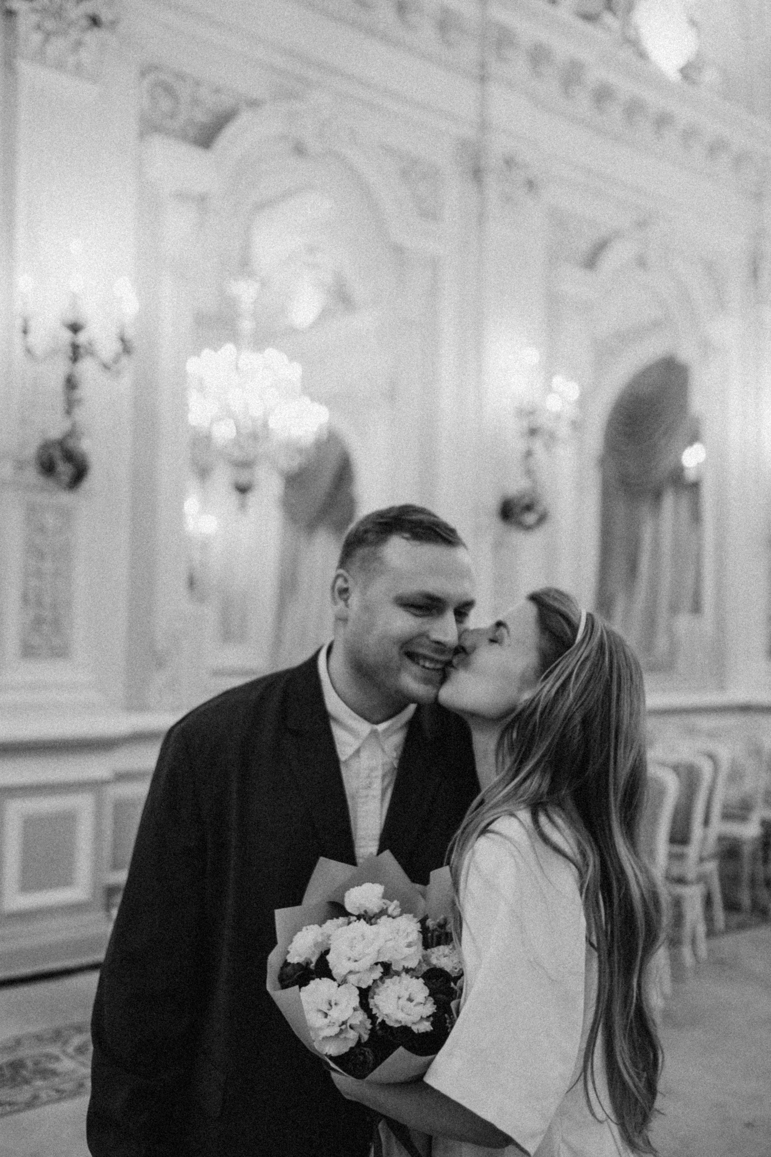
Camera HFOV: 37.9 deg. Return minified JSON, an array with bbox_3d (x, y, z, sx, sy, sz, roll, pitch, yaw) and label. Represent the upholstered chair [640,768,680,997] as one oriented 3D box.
[{"bbox_3d":[1.057,1.359,5.165,0.500,1.020,0.560,-1,-4,32],"label":"upholstered chair"}]

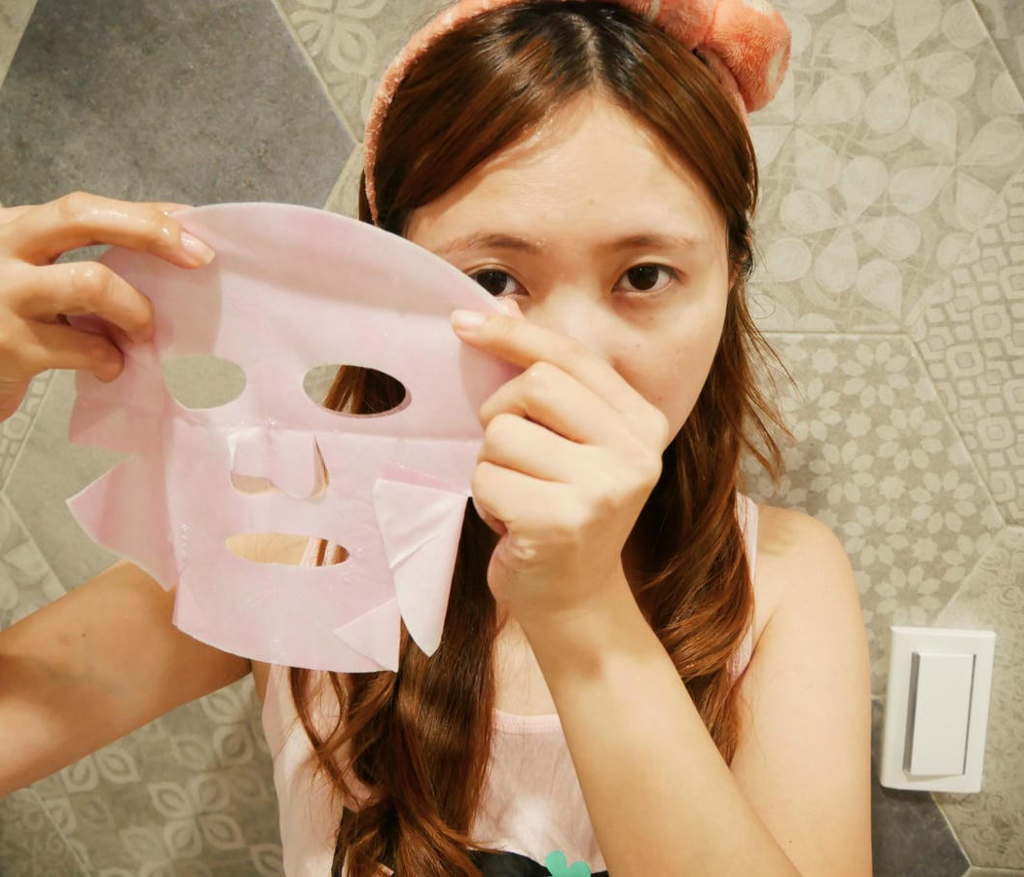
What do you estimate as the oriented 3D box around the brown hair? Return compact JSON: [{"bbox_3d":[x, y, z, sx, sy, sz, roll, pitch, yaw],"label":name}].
[{"bbox_3d":[0.017,0.010,0.479,0.240,0.430,0.200,1,10,4],"label":"brown hair"}]

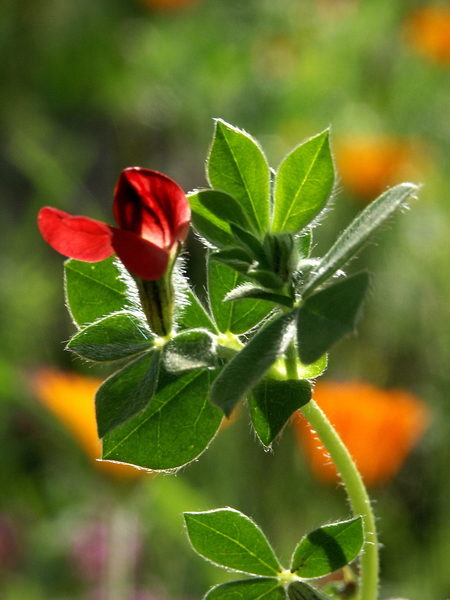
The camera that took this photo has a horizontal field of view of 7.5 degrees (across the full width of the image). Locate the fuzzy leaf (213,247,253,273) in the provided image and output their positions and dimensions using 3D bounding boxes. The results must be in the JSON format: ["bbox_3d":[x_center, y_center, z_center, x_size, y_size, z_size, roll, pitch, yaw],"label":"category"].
[{"bbox_3d":[0.001,-0.006,0.497,0.006,0.004,0.003,19,-34,-24],"label":"fuzzy leaf"}]

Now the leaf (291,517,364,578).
[{"bbox_3d":[0.015,0.036,0.502,0.013,0.007,0.003,-37,-9,-6],"label":"leaf"}]

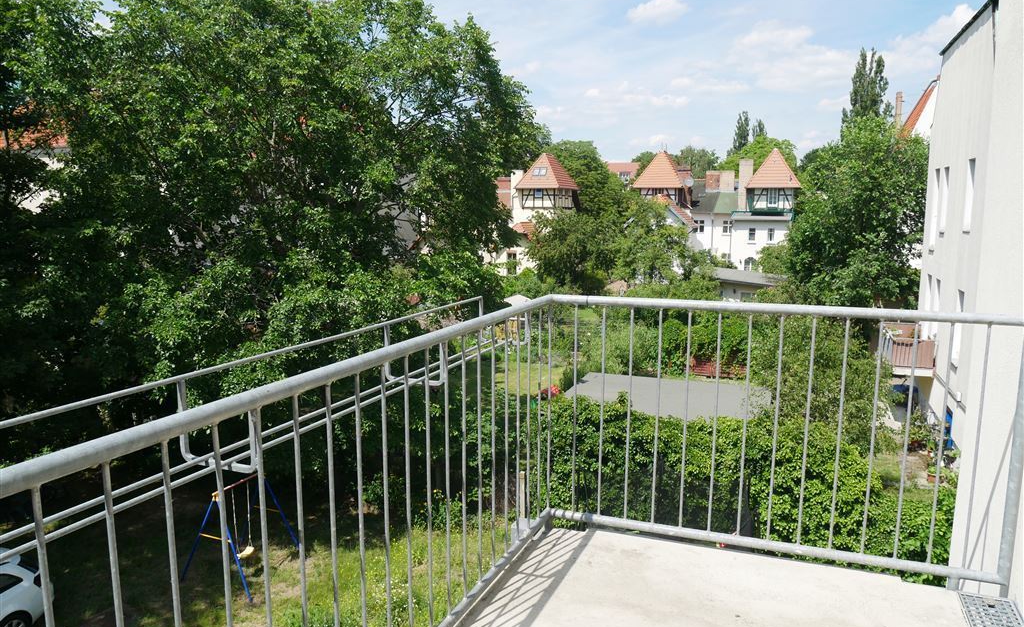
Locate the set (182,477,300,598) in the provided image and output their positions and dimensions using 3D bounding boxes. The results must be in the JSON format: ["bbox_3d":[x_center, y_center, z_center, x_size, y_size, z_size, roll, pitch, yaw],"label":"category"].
[{"bbox_3d":[-5.103,3.969,13.437,1.580,1.780,1.620,3,9,20],"label":"set"}]

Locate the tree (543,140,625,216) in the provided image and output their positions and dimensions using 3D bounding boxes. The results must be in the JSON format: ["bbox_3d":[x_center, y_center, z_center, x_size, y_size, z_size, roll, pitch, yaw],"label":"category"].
[{"bbox_3d":[7.690,-11.893,77.084,9.116,13.579,8.800,1,9,6],"label":"tree"}]

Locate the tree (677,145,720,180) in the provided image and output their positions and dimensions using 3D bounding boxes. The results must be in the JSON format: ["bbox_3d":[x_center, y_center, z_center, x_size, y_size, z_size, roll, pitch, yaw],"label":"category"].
[{"bbox_3d":[26.069,-16.143,100.702,7.000,14.815,7.000,2,9,14],"label":"tree"}]

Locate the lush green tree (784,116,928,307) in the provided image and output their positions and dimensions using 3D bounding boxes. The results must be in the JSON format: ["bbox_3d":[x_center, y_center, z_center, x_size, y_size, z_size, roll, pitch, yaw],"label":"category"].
[{"bbox_3d":[17.841,-4.386,36.754,7.451,11.250,6.800,4,10,25],"label":"lush green tree"}]

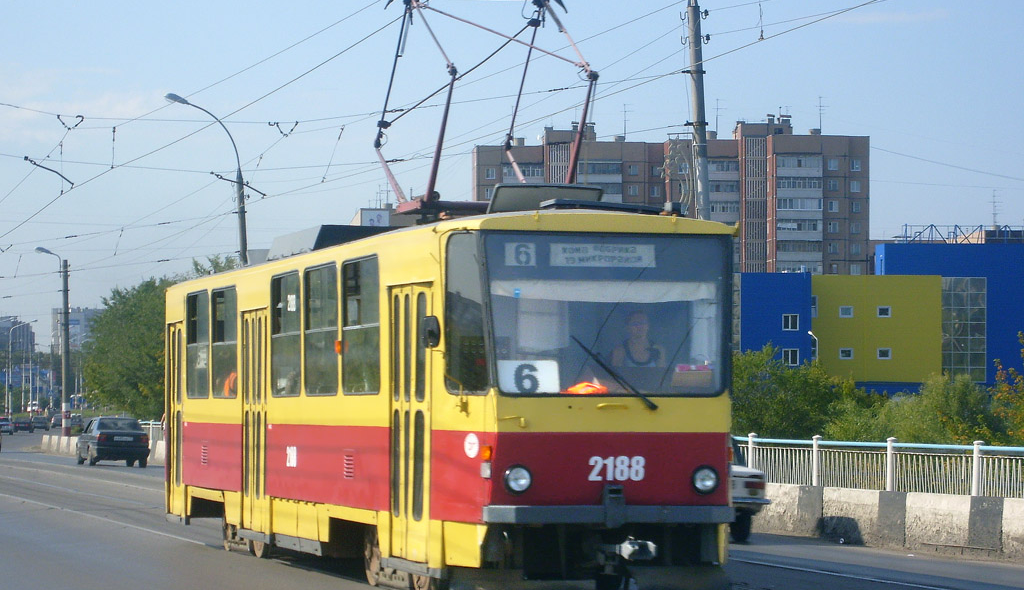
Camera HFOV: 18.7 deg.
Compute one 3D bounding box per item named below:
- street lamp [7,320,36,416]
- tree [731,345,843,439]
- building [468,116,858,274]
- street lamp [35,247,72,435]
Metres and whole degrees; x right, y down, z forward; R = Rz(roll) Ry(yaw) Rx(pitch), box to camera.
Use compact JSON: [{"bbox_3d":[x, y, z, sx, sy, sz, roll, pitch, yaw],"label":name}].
[{"bbox_3d":[-42.778,7.136,271.821,2.500,9.900,0.320,0,-2,-7],"label":"street lamp"},{"bbox_3d":[6.290,3.718,74.910,4.200,5.000,4.200,0,-2,0],"label":"tree"},{"bbox_3d":[21.875,-6.392,426.231,54.000,34.000,20.000,0,-2,2],"label":"building"},{"bbox_3d":[-17.167,2.040,115.916,1.420,7.650,0.340,1,-2,-16],"label":"street lamp"}]

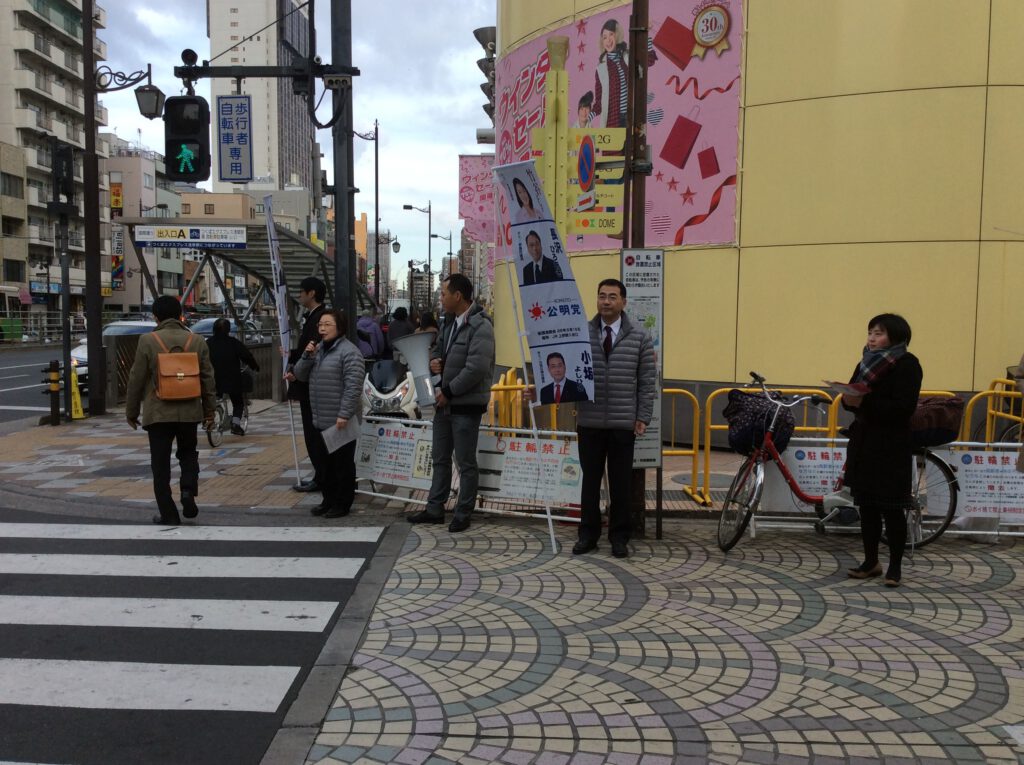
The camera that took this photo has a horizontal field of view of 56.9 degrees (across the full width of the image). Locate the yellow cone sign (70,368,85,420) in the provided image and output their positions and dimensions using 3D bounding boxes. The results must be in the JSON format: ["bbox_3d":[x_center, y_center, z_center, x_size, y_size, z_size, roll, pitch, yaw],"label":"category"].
[{"bbox_3d":[-6.233,0.150,13.461,0.340,0.710,0.340,-2,5,-28],"label":"yellow cone sign"}]

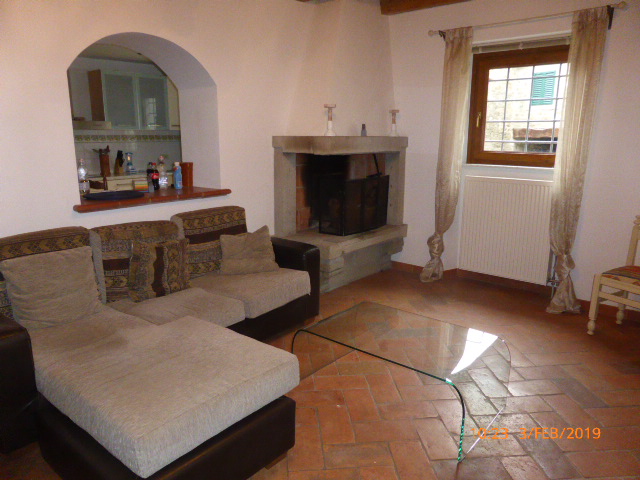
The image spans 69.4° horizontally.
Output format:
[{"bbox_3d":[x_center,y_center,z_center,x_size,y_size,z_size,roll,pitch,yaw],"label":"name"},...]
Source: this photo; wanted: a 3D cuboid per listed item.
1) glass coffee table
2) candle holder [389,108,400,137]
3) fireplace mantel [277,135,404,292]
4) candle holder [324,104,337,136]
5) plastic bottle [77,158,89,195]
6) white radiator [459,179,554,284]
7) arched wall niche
[{"bbox_3d":[0.415,0.678,2.521,1.026,0.361,0.563,11,16,40],"label":"glass coffee table"},{"bbox_3d":[0.747,-1.159,4.601,0.100,0.264,0.100,0,13,0],"label":"candle holder"},{"bbox_3d":[0.245,-0.291,4.495,0.639,1.390,1.307,11,16,40],"label":"fireplace mantel"},{"bbox_3d":[0.089,-1.001,3.877,0.100,0.264,0.100,0,13,0],"label":"candle holder"},{"bbox_3d":[-1.737,-0.470,3.376,0.077,0.262,0.077,11,16,40],"label":"plastic bottle"},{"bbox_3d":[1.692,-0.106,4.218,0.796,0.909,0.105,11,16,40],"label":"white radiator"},{"bbox_3d":[-1.357,-0.894,3.405,0.500,1.079,1.104,11,16,40],"label":"arched wall niche"}]

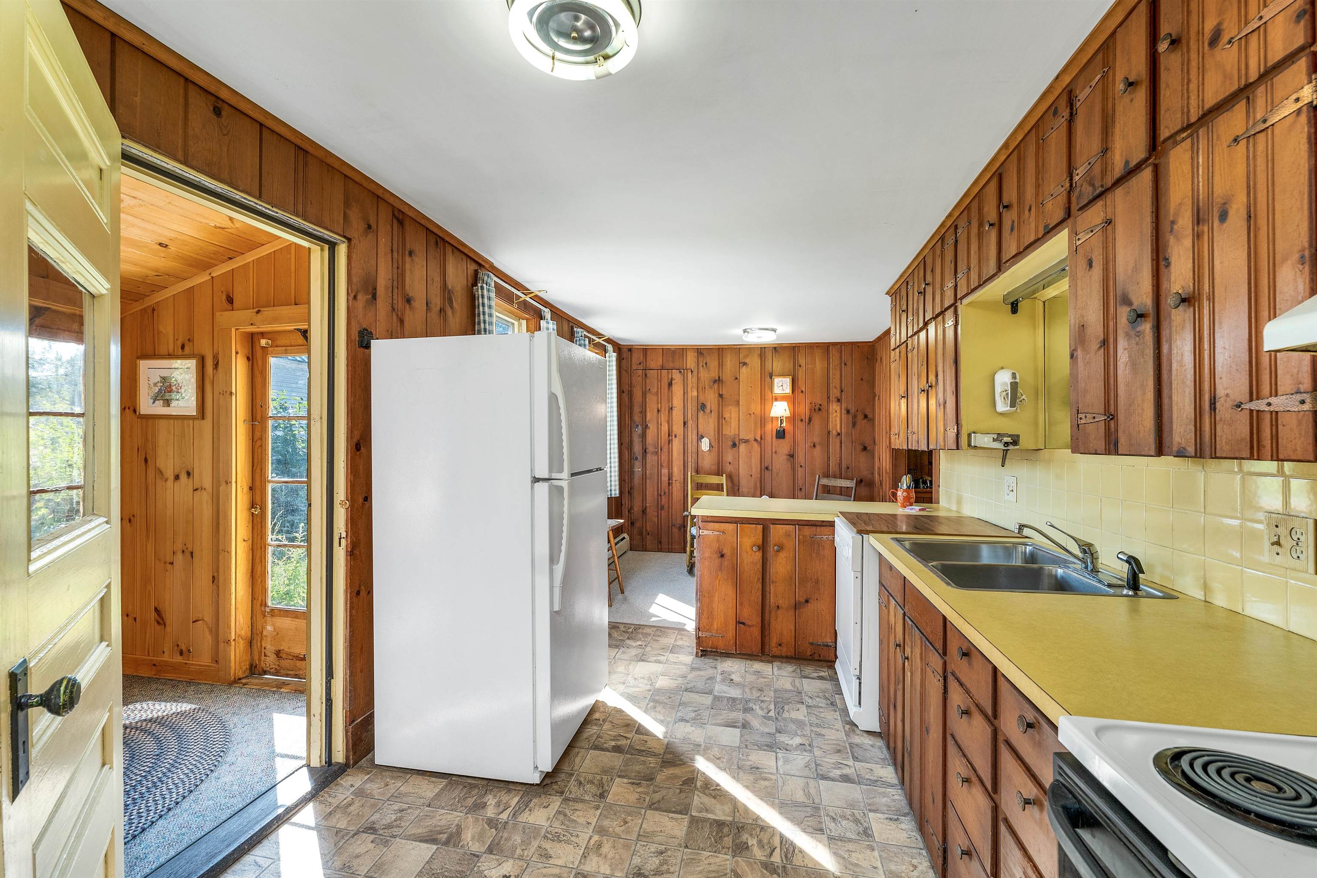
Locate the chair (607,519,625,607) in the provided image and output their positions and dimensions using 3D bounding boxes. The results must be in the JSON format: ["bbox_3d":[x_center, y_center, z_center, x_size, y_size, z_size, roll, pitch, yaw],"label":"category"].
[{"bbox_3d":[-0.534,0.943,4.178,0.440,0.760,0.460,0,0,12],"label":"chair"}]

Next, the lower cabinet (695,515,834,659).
[{"bbox_3d":[0.706,0.892,3.295,0.854,0.845,0.590,0,0,12],"label":"lower cabinet"}]

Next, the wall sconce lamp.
[{"bbox_3d":[1.333,-0.210,5.648,0.220,0.420,0.230,0,0,12],"label":"wall sconce lamp"}]

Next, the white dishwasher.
[{"bbox_3d":[1.265,0.868,2.527,0.670,0.880,0.610,0,0,12],"label":"white dishwasher"}]

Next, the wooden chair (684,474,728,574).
[{"bbox_3d":[0.563,0.827,5.240,0.430,1.000,0.500,0,0,29],"label":"wooden chair"}]

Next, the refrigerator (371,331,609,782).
[{"bbox_3d":[-0.691,0.457,2.350,0.785,1.710,0.710,0,0,12],"label":"refrigerator"}]

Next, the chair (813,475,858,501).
[{"bbox_3d":[1.527,0.837,4.805,0.500,0.970,0.430,0,0,-35],"label":"chair"}]

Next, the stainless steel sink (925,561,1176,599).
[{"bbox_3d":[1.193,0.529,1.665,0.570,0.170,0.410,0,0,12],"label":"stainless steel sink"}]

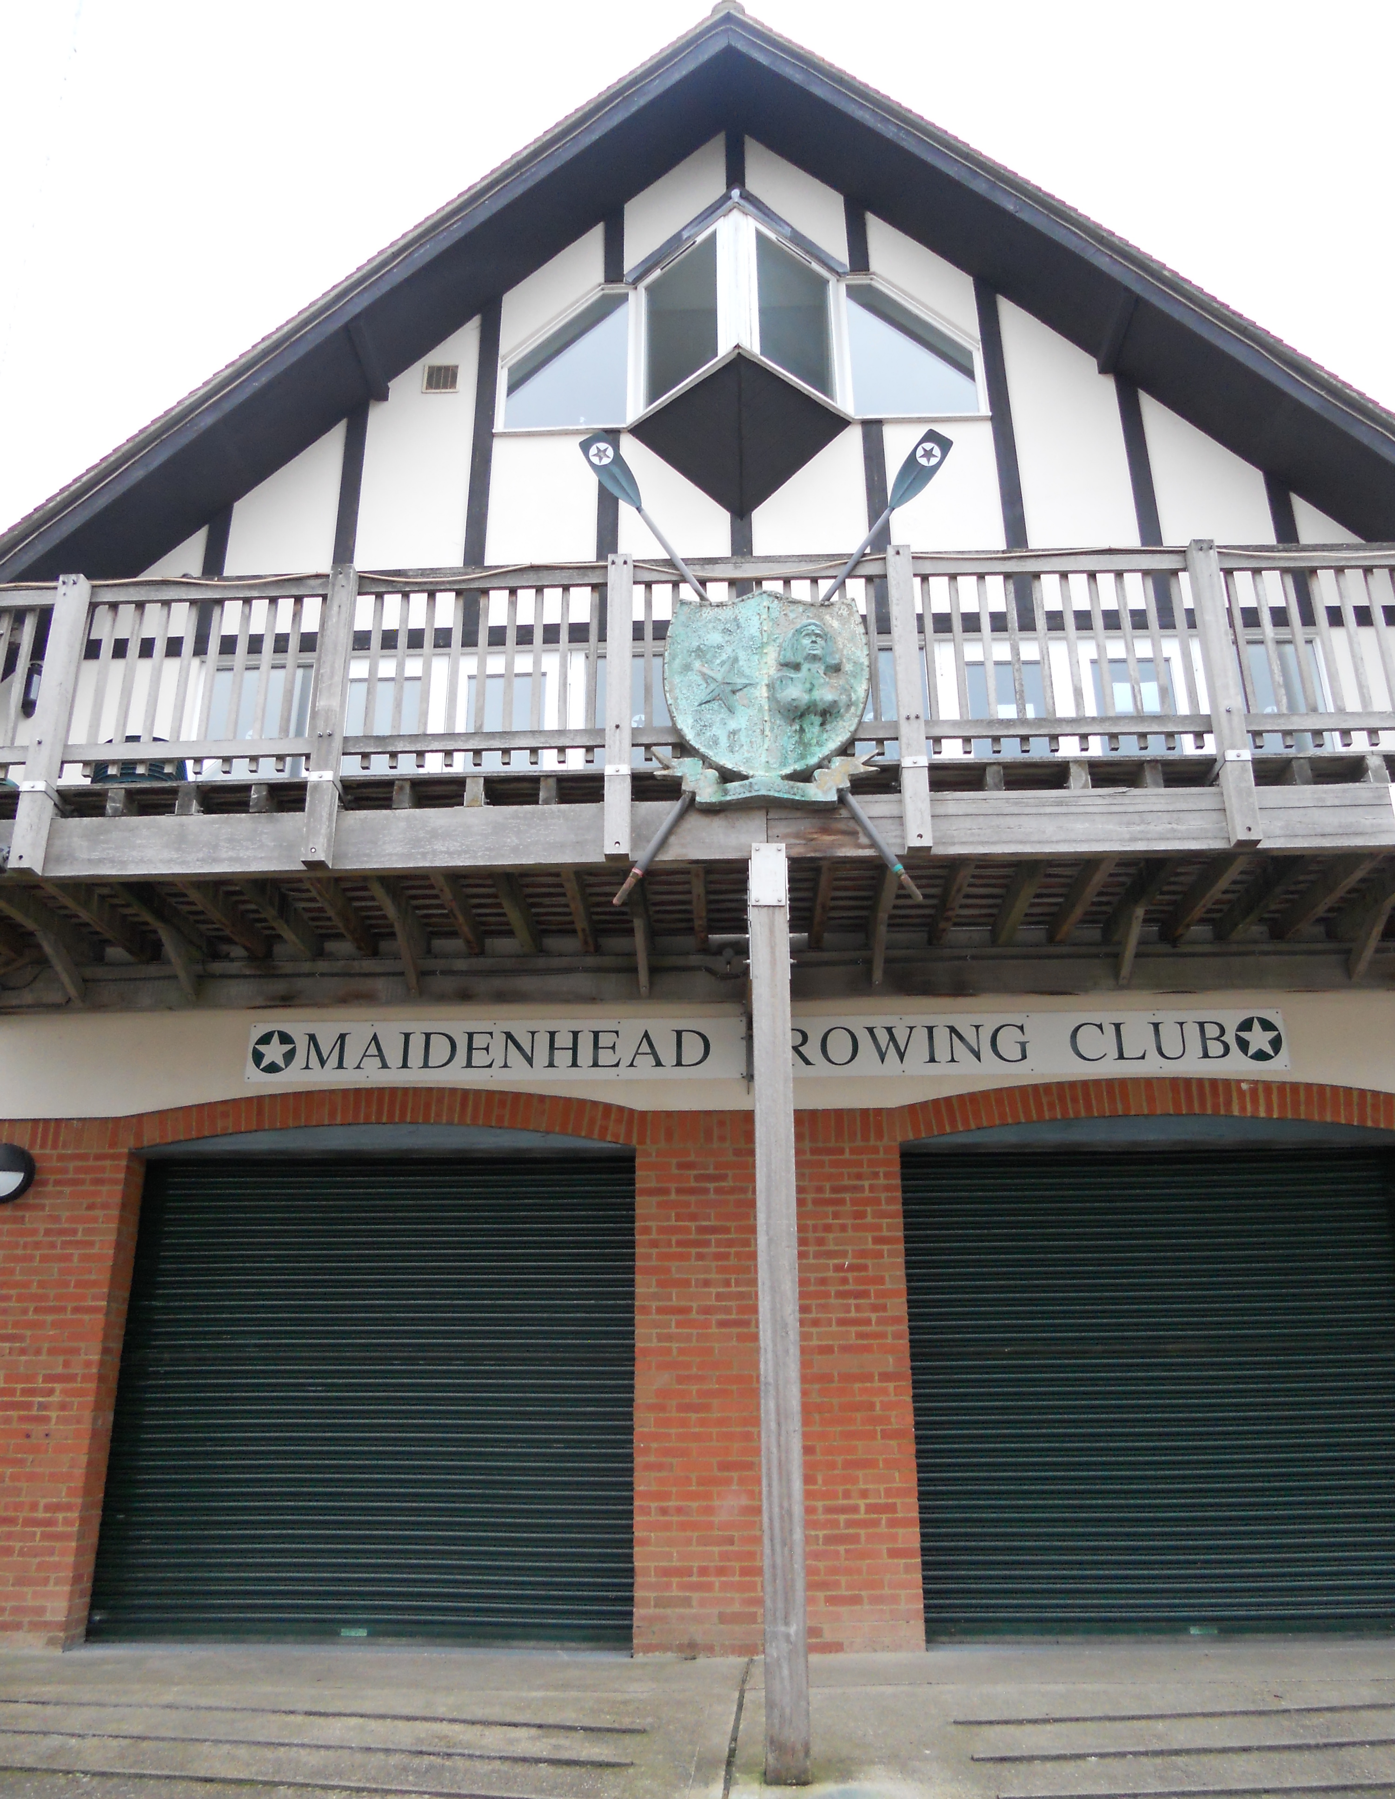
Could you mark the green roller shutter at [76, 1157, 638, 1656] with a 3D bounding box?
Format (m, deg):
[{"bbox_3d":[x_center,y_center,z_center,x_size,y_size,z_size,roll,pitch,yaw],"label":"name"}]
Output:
[{"bbox_3d":[-1.853,2.815,8.378,3.020,2.670,0.100,-1,-21,2],"label":"green roller shutter"}]

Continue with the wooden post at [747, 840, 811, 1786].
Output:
[{"bbox_3d":[0.337,1.531,6.122,0.157,3.800,0.157,-1,-21,2],"label":"wooden post"}]

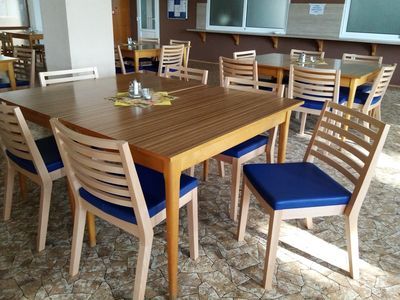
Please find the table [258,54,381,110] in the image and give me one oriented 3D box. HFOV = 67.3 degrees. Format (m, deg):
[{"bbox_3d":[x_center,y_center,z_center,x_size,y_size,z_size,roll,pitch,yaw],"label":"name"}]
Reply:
[{"bbox_3d":[1.276,-0.689,3.762,1.550,0.770,1.170,20,30,38],"label":"table"}]

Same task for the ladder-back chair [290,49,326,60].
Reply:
[{"bbox_3d":[1.451,-0.984,4.382,0.465,0.840,0.505,16,28,32],"label":"ladder-back chair"}]

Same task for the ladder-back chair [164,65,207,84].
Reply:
[{"bbox_3d":[-0.243,-0.283,2.705,0.465,0.840,0.505,16,28,33],"label":"ladder-back chair"}]

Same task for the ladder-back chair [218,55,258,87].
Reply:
[{"bbox_3d":[0.533,-0.660,3.587,0.465,0.840,0.530,20,29,37],"label":"ladder-back chair"}]

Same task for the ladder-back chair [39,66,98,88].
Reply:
[{"bbox_3d":[-0.971,-0.224,2.552,0.465,0.840,0.505,-18,29,-36],"label":"ladder-back chair"}]

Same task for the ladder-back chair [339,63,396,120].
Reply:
[{"bbox_3d":[1.720,-0.493,3.238,0.505,0.840,0.465,21,30,39],"label":"ladder-back chair"}]

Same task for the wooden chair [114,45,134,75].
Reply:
[{"bbox_3d":[-1.385,-1.382,5.221,0.465,0.840,0.530,19,29,36],"label":"wooden chair"}]

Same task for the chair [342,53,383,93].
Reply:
[{"bbox_3d":[1.880,-0.744,3.812,0.530,0.840,0.465,-19,30,-39],"label":"chair"}]

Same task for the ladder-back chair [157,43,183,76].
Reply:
[{"bbox_3d":[-0.574,-1.397,5.275,0.465,0.840,0.530,-21,31,-41],"label":"ladder-back chair"}]

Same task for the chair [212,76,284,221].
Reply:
[{"bbox_3d":[0.246,-0.036,2.137,0.465,0.840,0.505,18,29,35],"label":"chair"}]

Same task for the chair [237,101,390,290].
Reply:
[{"bbox_3d":[0.542,0.212,1.566,0.530,0.840,0.465,-3,23,-10],"label":"chair"}]

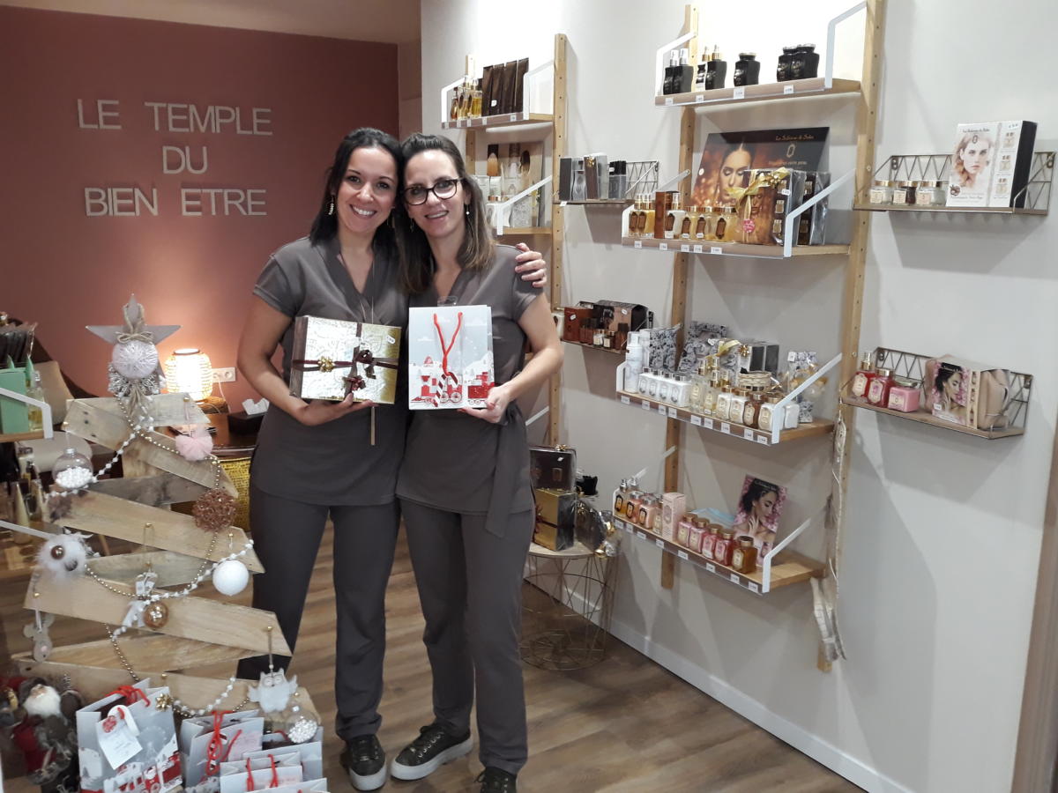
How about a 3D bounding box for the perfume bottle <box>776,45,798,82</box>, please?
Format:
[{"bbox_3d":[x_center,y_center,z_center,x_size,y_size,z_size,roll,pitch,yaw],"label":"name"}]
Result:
[{"bbox_3d":[0.617,-0.780,1.942,0.044,0.078,0.040,-8,15,-31],"label":"perfume bottle"}]

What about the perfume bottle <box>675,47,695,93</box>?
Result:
[{"bbox_3d":[0.416,-0.873,2.217,0.039,0.115,0.036,-8,15,-31],"label":"perfume bottle"}]

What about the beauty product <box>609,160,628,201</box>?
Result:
[{"bbox_3d":[0.291,-0.694,2.653,0.036,0.119,0.050,-8,15,-34],"label":"beauty product"}]

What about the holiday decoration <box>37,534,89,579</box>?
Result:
[{"bbox_3d":[-1.159,0.398,2.050,0.125,0.108,0.108,-7,14,-30],"label":"holiday decoration"}]

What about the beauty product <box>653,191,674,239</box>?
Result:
[{"bbox_3d":[0.376,-0.489,2.235,0.048,0.124,0.047,-8,16,-31],"label":"beauty product"}]

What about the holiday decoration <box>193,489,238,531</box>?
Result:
[{"bbox_3d":[-0.716,0.260,1.880,0.100,0.100,0.100,0,12,0],"label":"holiday decoration"}]

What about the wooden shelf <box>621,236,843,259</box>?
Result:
[{"bbox_3d":[0.531,-0.405,2.213,0.252,0.026,0.585,-8,15,-34],"label":"wooden shelf"}]

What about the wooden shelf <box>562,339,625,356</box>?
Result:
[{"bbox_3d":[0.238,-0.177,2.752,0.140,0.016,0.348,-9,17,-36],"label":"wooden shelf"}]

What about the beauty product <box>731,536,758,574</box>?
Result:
[{"bbox_3d":[0.571,0.411,2.175,0.048,0.090,0.046,-8,15,-34],"label":"beauty product"}]

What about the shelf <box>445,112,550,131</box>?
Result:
[{"bbox_3d":[-0.123,-1.108,3.347,0.150,0.024,0.622,-8,15,-35],"label":"shelf"}]

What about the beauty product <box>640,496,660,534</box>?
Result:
[{"bbox_3d":[0.362,0.344,2.471,0.042,0.093,0.041,-9,16,-34],"label":"beauty product"}]

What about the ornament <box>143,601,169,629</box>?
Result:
[{"bbox_3d":[-0.993,0.584,2.200,0.065,0.074,0.065,1,13,0],"label":"ornament"}]

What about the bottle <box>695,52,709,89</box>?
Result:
[{"bbox_3d":[0.477,-0.873,2.211,0.041,0.112,0.038,-8,15,-34],"label":"bottle"}]

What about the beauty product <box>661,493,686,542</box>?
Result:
[{"bbox_3d":[0.419,0.347,2.383,0.046,0.127,0.041,-10,17,-37],"label":"beauty product"}]

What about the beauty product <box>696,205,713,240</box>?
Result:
[{"bbox_3d":[0.462,-0.450,2.149,0.036,0.089,0.036,-9,16,-35],"label":"beauty product"}]

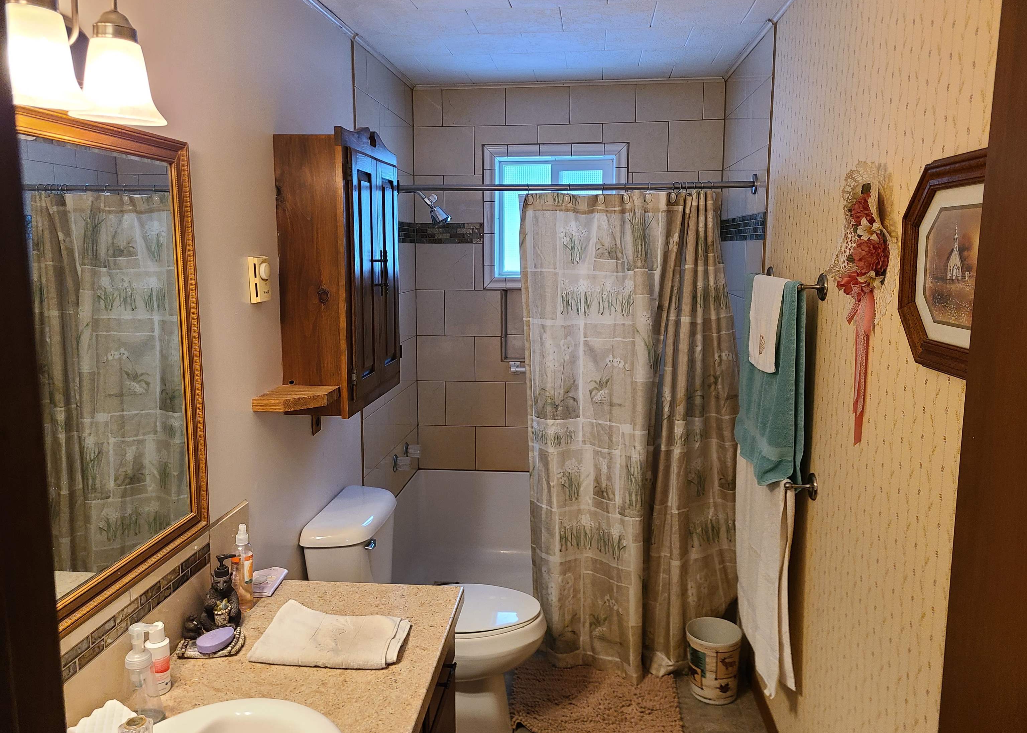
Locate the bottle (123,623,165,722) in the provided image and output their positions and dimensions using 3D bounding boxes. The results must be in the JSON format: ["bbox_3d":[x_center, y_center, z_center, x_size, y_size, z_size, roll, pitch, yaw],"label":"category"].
[{"bbox_3d":[-0.671,0.556,1.408,0.064,0.180,0.055,2,9,11],"label":"bottle"}]

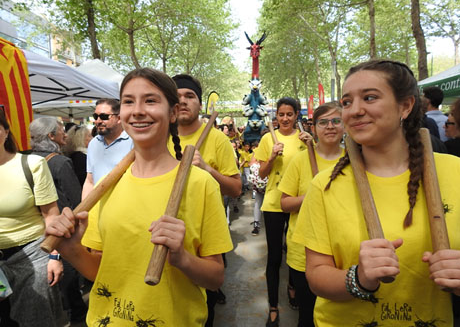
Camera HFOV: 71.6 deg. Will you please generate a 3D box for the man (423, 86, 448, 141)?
[{"bbox_3d":[1.869,0.196,2.985,0.500,1.800,0.320,-1,5,-10],"label":"man"}]

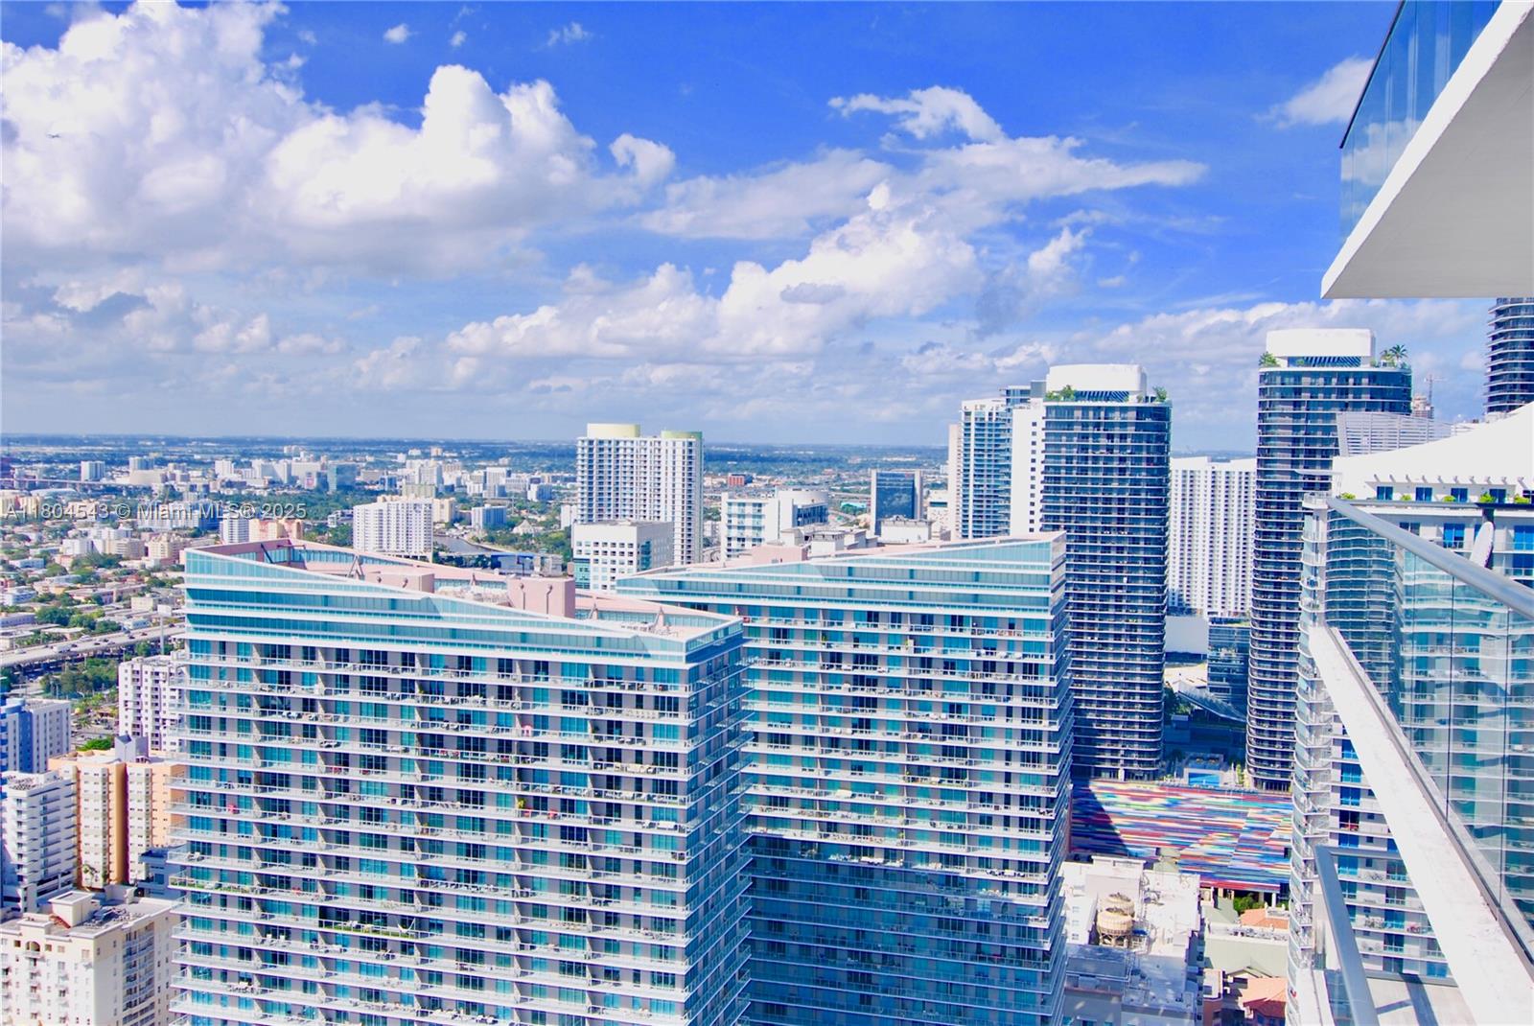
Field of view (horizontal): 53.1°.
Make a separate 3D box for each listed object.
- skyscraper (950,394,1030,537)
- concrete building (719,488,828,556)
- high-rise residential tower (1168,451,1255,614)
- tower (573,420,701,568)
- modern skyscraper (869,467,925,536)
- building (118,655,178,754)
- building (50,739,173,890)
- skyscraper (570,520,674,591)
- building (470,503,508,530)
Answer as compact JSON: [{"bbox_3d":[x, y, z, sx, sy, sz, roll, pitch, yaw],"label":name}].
[{"bbox_3d":[146.190,8.290,1001.630,47.400,166.100,36.000,2,3,16],"label":"skyscraper"},{"bbox_3d":[5.400,12.750,715.500,43.000,46.000,30.000,2,3,17],"label":"concrete building"},{"bbox_3d":[296.480,27.390,1028.870,60.000,129.700,28.000,2,3,16],"label":"high-rise residential tower"},{"bbox_3d":[-68.840,23.940,839.470,67.700,145.100,20.000,2,3,16],"label":"tower"},{"bbox_3d":[123.070,13.010,1452.940,46.200,109.200,21.000,2,3,16],"label":"modern skyscraper"},{"bbox_3d":[-222.640,81.100,566.510,21.400,54.500,21.000,2,3,16],"label":"building"},{"bbox_3d":[-197.600,91.710,475.370,43.500,43.500,17.000,2,3,16],"label":"building"},{"bbox_3d":[-52.430,57.430,558.100,23.900,107.900,36.000,2,3,16],"label":"skyscraper"},{"bbox_3d":[-401.300,4.950,2215.360,16.800,30.200,72.000,2,3,16],"label":"building"}]

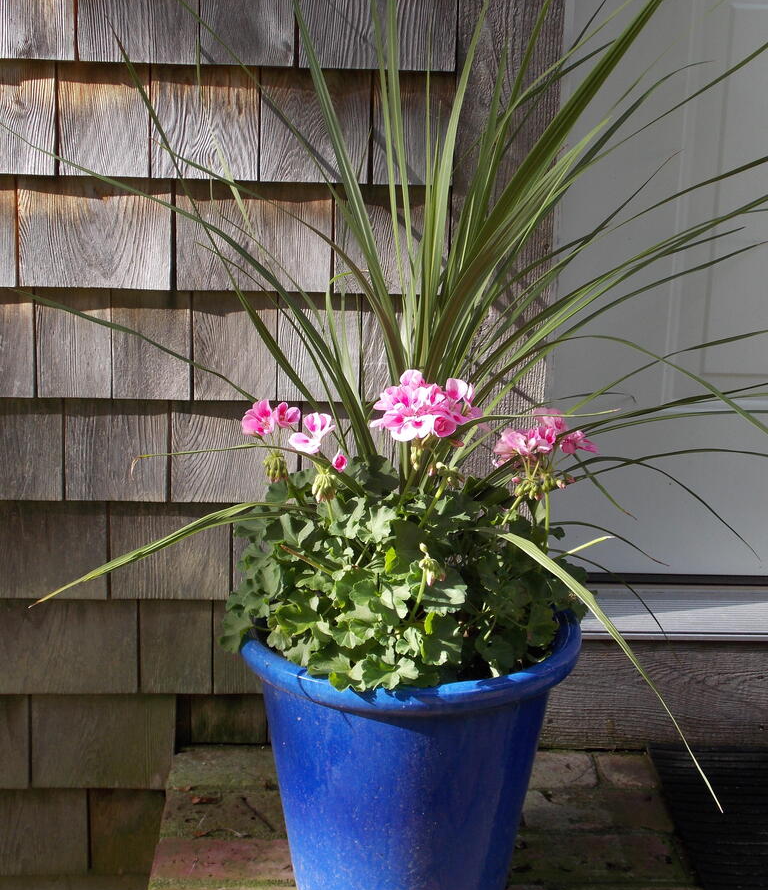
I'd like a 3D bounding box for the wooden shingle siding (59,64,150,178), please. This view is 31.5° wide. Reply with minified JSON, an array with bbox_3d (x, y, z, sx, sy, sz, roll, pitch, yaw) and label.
[{"bbox_3d":[-0.315,-0.366,1.532,0.102,0.126,0.016,1,14,-3],"label":"wooden shingle siding"}]

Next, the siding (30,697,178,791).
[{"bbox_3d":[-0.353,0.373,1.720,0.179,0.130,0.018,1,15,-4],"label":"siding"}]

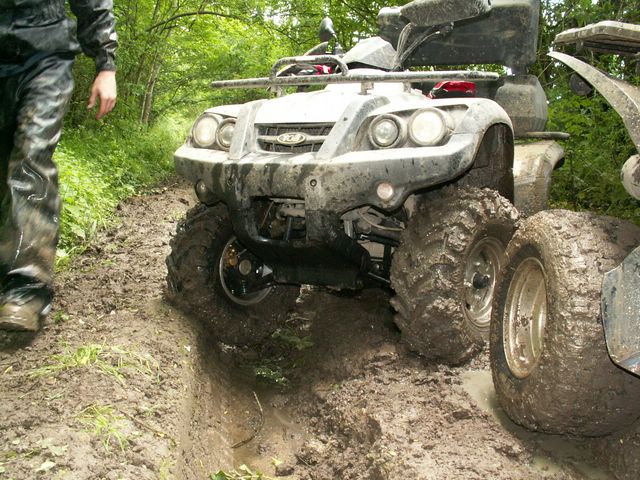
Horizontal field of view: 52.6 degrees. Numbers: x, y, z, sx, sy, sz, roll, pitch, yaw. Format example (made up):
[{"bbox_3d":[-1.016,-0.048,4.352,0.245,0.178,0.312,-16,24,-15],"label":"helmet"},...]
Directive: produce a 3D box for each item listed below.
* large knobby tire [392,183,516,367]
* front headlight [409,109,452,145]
[{"bbox_3d":[0.523,0.139,2.390,0.230,0.645,0.645,3,10,37],"label":"large knobby tire"},{"bbox_3d":[0.353,-0.360,2.069,0.117,0.117,0.085,3,11,21],"label":"front headlight"}]

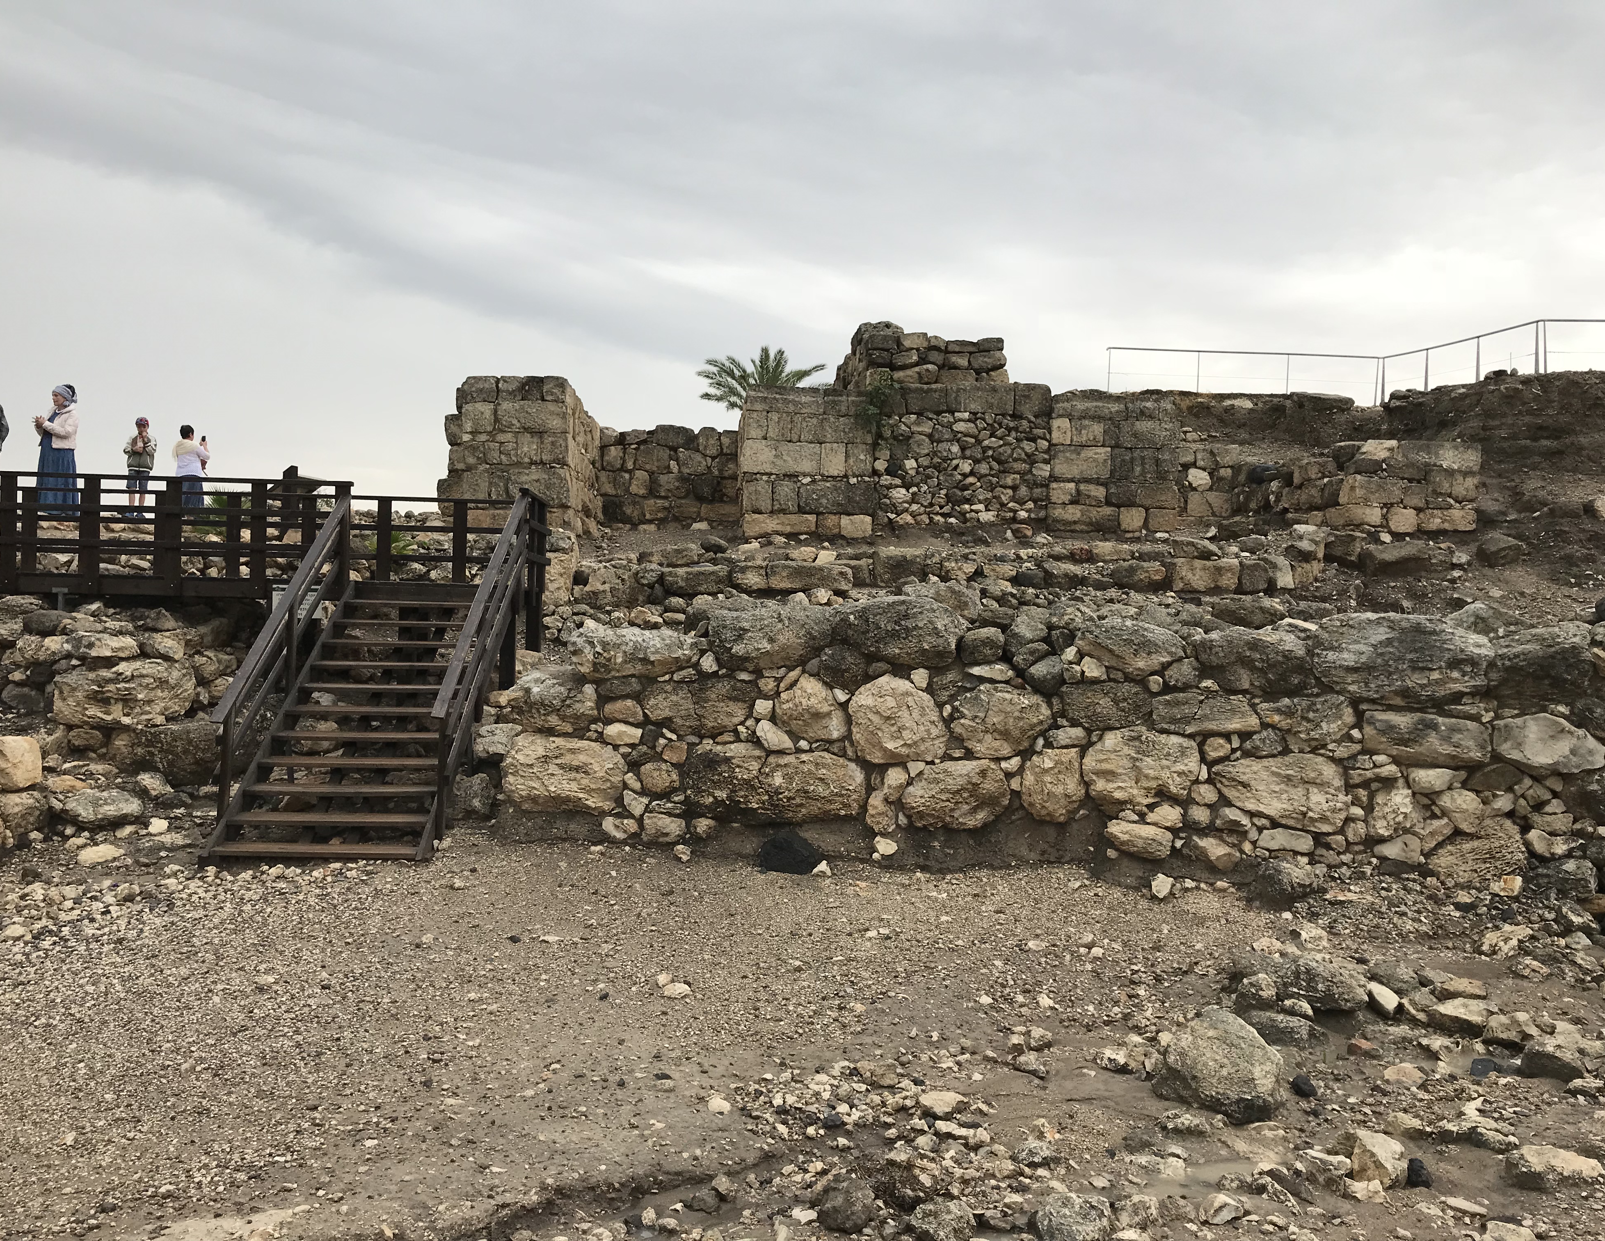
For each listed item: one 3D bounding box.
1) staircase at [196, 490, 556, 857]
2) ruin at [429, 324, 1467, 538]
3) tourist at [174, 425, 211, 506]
[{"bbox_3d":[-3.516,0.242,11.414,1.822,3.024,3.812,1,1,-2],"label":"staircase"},{"bbox_3d":[2.833,-3.355,26.133,18.180,3.903,6.000,1,1,-3],"label":"ruin"},{"bbox_3d":[-9.730,-2.370,21.300,0.480,1.560,0.440,1,1,24],"label":"tourist"}]

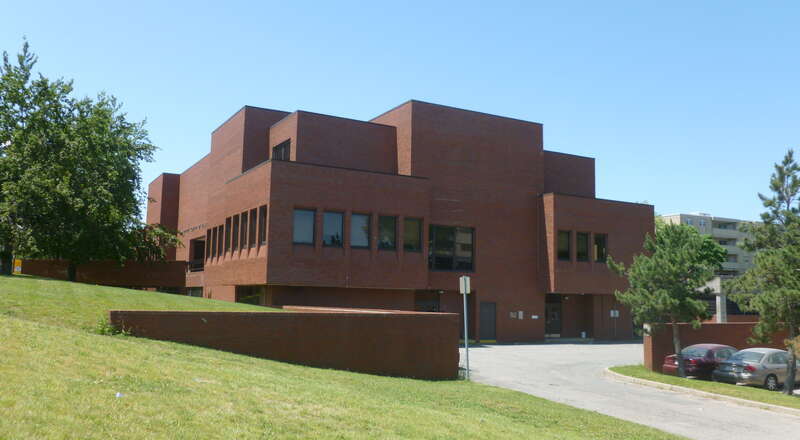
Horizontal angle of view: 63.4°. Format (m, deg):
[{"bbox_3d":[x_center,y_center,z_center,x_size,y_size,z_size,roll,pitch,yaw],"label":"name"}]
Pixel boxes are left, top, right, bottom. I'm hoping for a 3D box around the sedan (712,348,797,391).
[{"bbox_3d":[14.128,5.703,24.952,4.750,1.460,1.800,5,-8,-34],"label":"sedan"}]

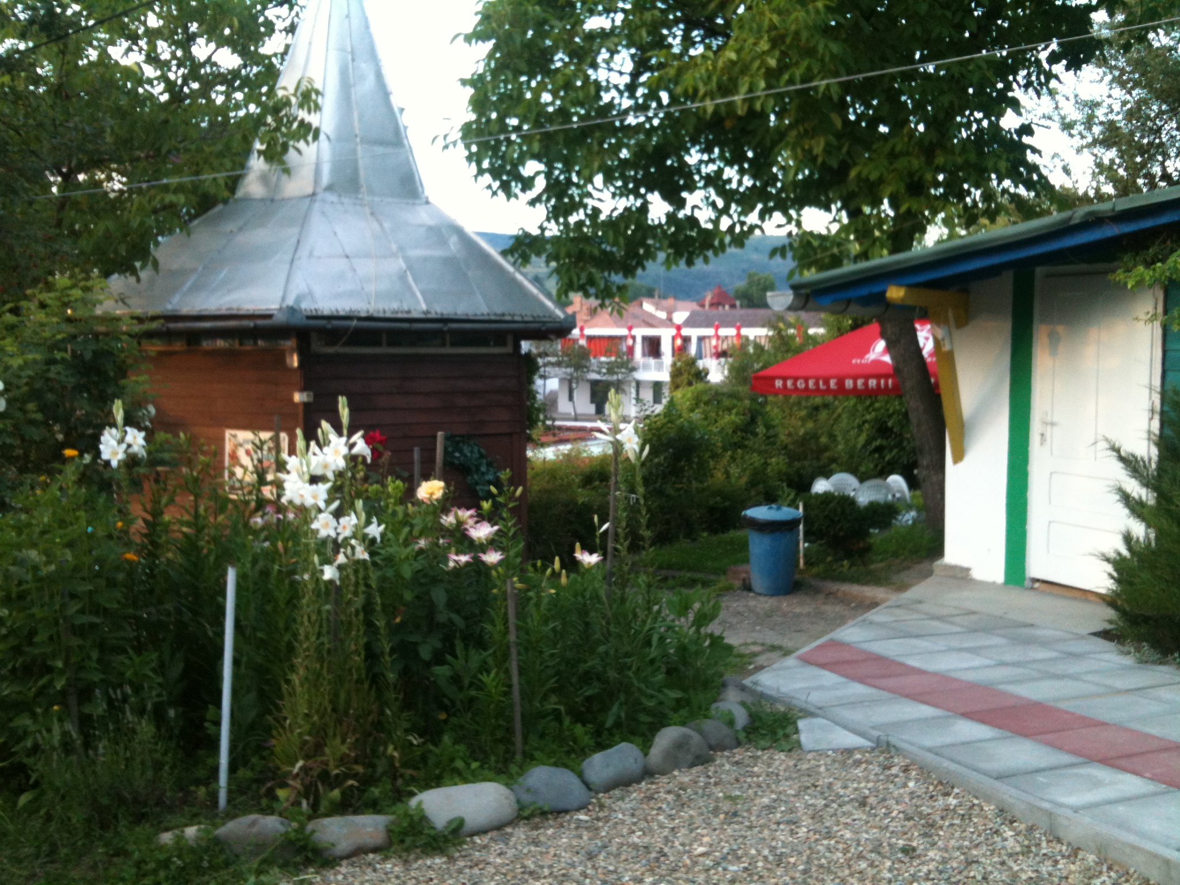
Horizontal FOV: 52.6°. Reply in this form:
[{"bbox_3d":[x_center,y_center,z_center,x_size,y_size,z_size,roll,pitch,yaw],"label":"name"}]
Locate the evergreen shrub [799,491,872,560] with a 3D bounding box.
[{"bbox_3d":[2.138,0.735,10.400,0.650,0.600,0.620,0,5,0],"label":"evergreen shrub"}]

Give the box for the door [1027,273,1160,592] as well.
[{"bbox_3d":[3.215,-0.069,7.621,0.080,2.065,0.936,-3,6,-29],"label":"door"}]

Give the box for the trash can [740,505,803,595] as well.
[{"bbox_3d":[1.301,0.776,8.550,0.440,0.620,0.440,0,5,0],"label":"trash can"}]

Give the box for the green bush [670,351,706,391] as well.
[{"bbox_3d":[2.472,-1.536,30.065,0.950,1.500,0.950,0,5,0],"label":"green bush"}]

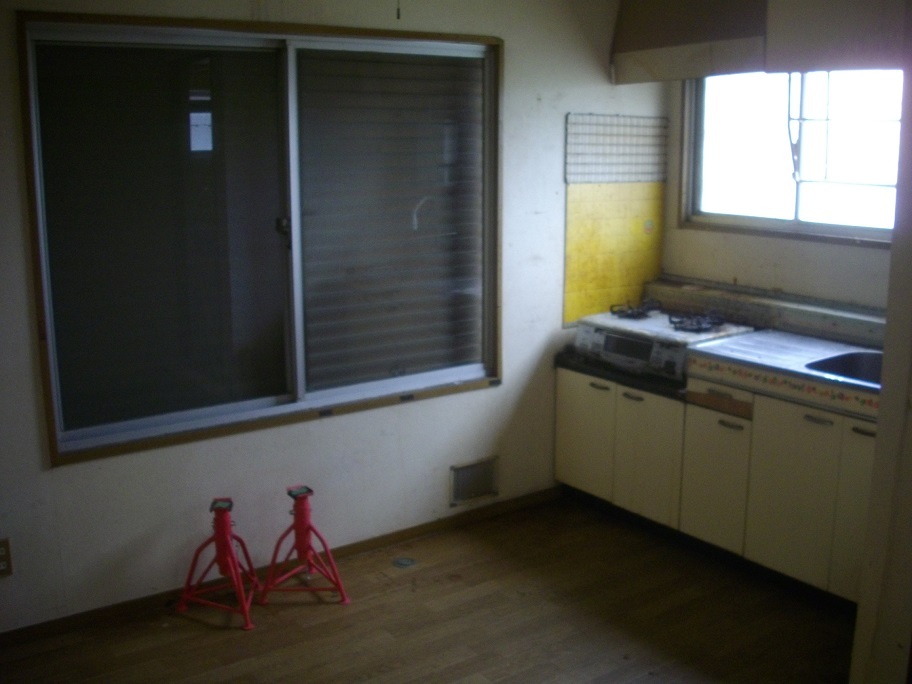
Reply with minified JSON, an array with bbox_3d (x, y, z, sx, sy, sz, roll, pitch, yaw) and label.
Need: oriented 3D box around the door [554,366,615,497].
[{"bbox_3d":[0.562,0.394,4.183,0.022,0.514,0.338,-9,15,-36],"label":"door"}]

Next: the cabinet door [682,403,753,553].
[{"bbox_3d":[0.973,0.506,3.648,0.022,0.514,0.297,-9,15,-36],"label":"cabinet door"}]

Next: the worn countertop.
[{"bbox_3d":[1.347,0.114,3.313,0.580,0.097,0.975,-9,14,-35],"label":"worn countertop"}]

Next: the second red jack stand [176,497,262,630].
[{"bbox_3d":[-0.728,0.710,3.157,0.310,0.385,0.275,-9,14,-35],"label":"second red jack stand"}]

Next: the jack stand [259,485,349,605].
[{"bbox_3d":[-0.515,0.670,3.363,0.310,0.385,0.275,0,12,-1],"label":"jack stand"}]

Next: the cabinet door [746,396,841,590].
[{"bbox_3d":[1.168,0.513,3.385,0.022,0.610,0.338,-9,15,-36],"label":"cabinet door"}]

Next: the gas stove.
[{"bbox_3d":[0.850,-0.009,3.912,0.475,0.182,0.595,-9,14,-35],"label":"gas stove"}]

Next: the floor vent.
[{"bbox_3d":[0.083,0.567,3.945,0.238,0.167,0.022,-9,14,-35],"label":"floor vent"}]

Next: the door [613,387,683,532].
[{"bbox_3d":[0.775,0.452,3.906,0.022,0.514,0.351,-9,15,-36],"label":"door"}]

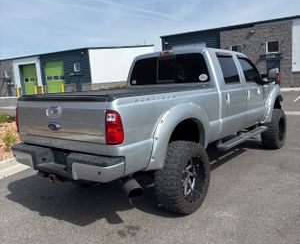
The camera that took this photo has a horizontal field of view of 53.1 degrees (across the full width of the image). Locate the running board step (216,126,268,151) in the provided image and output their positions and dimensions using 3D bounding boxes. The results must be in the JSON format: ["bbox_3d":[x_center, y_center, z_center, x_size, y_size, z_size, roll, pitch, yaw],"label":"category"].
[{"bbox_3d":[1.768,0.271,5.562,0.170,0.090,2.100,2,9,38],"label":"running board step"}]

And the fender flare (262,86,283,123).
[{"bbox_3d":[2.801,-0.442,6.667,0.150,0.760,1.370,2,9,38],"label":"fender flare"}]

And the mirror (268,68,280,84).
[{"bbox_3d":[2.327,-0.846,5.634,0.250,0.320,0.160,2,9,38],"label":"mirror"}]

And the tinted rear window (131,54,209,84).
[{"bbox_3d":[0.297,-0.874,5.091,1.550,0.450,0.070,2,-3,38],"label":"tinted rear window"}]

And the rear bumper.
[{"bbox_3d":[-1.067,0.459,3.438,1.980,0.300,0.250,2,9,38],"label":"rear bumper"}]

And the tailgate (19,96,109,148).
[{"bbox_3d":[-1.035,-0.035,3.454,1.580,0.500,0.090,2,9,38],"label":"tailgate"}]

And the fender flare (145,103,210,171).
[{"bbox_3d":[0.422,0.127,3.617,0.150,0.680,1.420,2,9,38],"label":"fender flare"}]

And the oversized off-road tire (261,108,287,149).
[{"bbox_3d":[2.878,0.167,6.940,0.335,0.925,0.925,2,9,38],"label":"oversized off-road tire"}]

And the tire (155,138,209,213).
[{"bbox_3d":[0.440,0.708,3.858,0.335,0.925,0.925,2,9,38],"label":"tire"}]

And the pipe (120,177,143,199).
[{"bbox_3d":[-0.188,0.687,3.292,0.150,0.150,0.250,-6,26,-22],"label":"pipe"}]

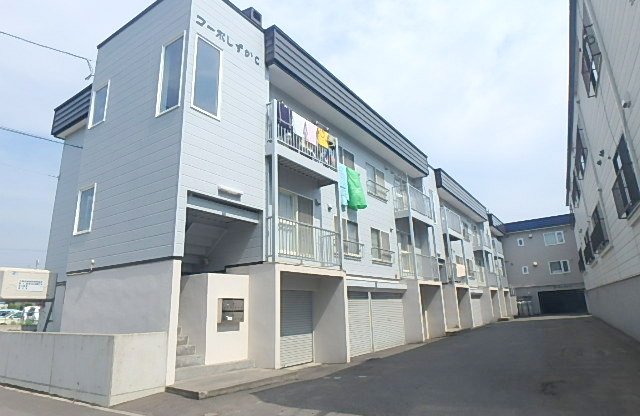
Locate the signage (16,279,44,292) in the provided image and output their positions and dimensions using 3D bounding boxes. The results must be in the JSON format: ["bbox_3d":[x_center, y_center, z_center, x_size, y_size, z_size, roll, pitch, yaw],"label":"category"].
[{"bbox_3d":[-8.094,2.165,10.864,0.030,0.325,0.600,-11,-17,33],"label":"signage"}]

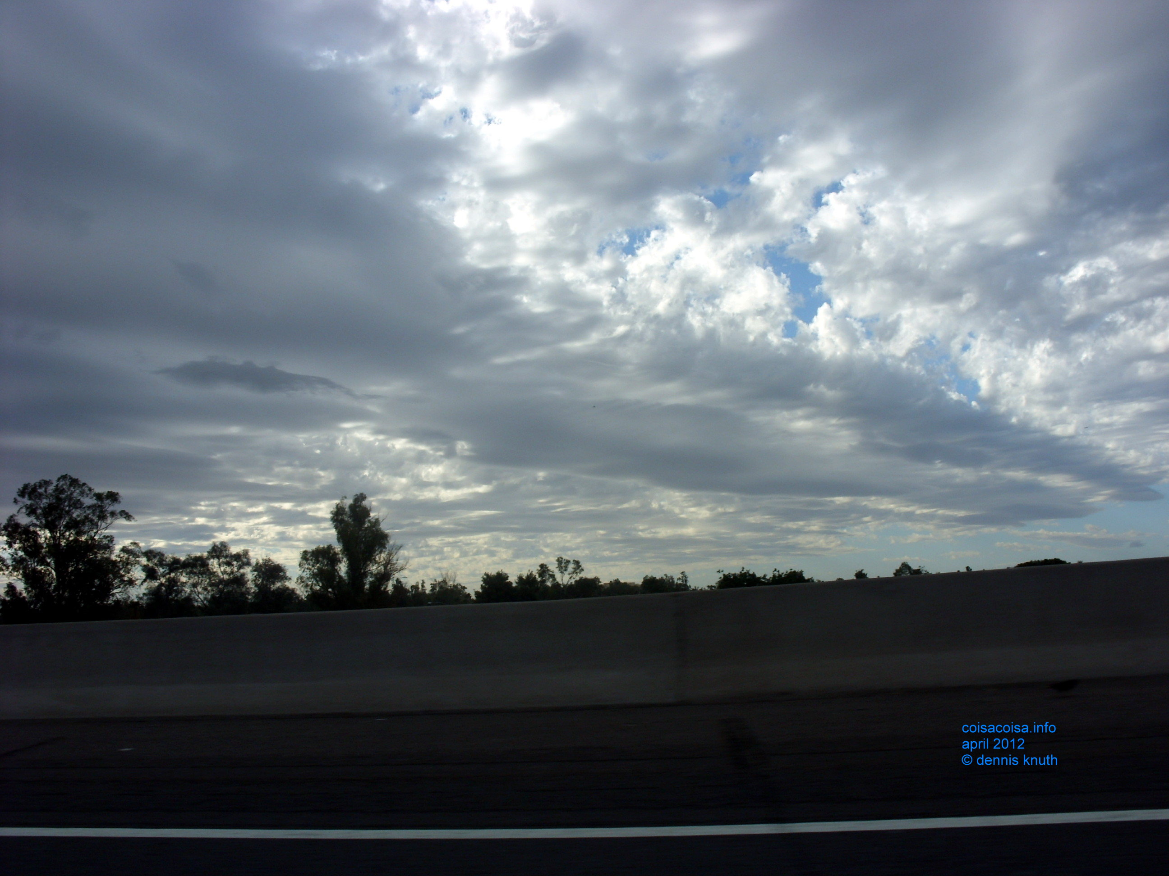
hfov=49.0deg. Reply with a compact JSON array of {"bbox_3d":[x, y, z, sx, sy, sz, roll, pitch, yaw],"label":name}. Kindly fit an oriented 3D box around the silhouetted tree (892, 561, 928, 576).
[{"bbox_3d":[39.271,17.154,155.000,4.302,4.412,4.087,-3,-7,0],"label":"silhouetted tree"}]

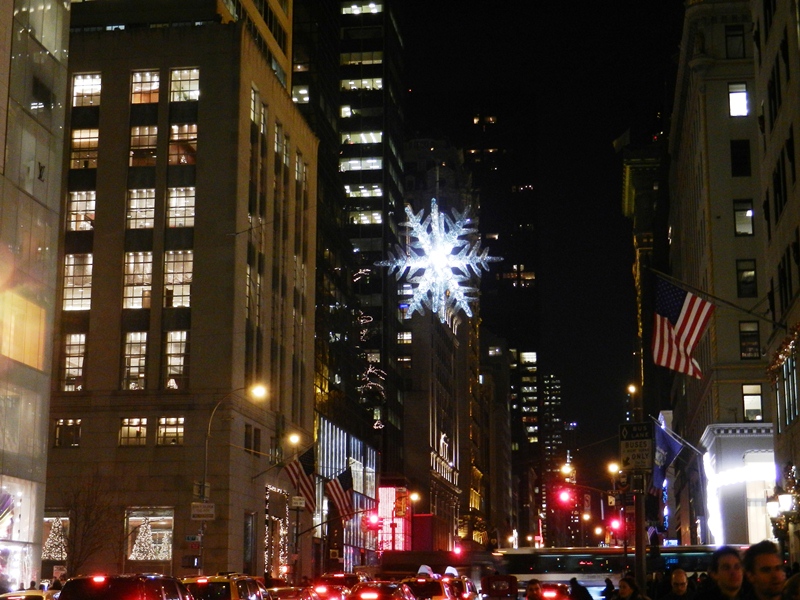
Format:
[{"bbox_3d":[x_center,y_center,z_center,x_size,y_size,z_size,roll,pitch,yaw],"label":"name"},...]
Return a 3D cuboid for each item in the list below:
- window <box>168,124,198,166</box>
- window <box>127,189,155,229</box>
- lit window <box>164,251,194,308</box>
[{"bbox_3d":[-14.997,-10.697,95.711,2.000,2.980,0.300,-2,-12,8],"label":"window"},{"bbox_3d":[-17.774,-6.266,95.203,1.940,2.900,0.300,-2,-12,8],"label":"window"},{"bbox_3d":[-14.885,-1.409,93.033,1.926,3.878,0.250,-2,-12,8],"label":"lit window"}]

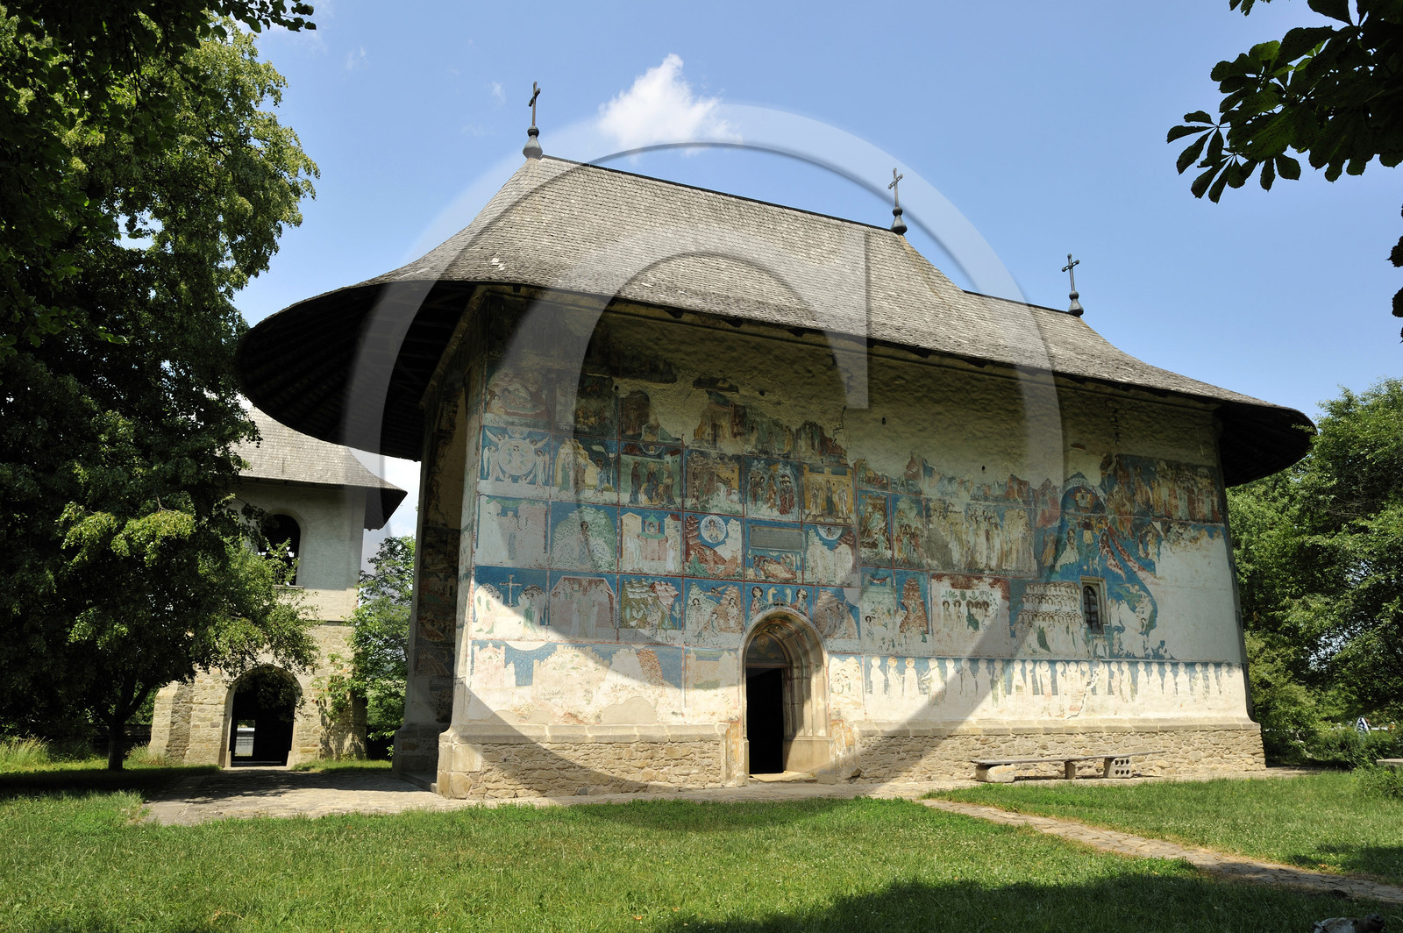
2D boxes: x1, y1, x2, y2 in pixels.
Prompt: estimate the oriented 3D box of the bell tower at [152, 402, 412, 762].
[{"bbox_3d":[-13.666,2.756,32.760,6.888,13.120,6.954,6,-15,-23],"label":"bell tower"}]

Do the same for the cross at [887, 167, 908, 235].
[{"bbox_3d":[6.016,-8.142,31.096,0.528,2.272,0.784,6,-15,-23],"label":"cross"}]

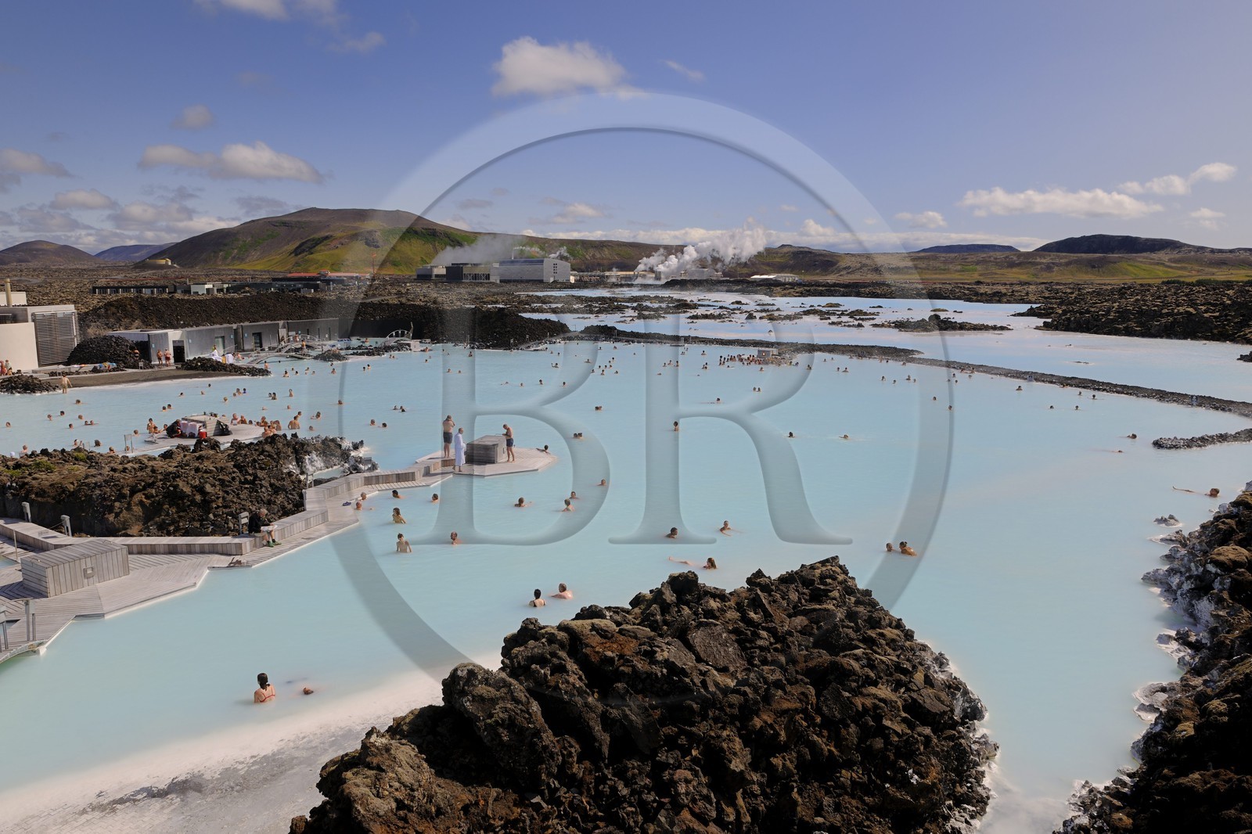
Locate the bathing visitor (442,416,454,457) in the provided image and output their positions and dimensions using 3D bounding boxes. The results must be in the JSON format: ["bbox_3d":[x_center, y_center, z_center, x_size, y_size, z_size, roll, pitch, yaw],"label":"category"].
[{"bbox_3d":[-7.544,0.849,35.447,0.550,1.830,0.450,1,10,8],"label":"bathing visitor"}]

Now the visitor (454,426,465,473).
[{"bbox_3d":[-6.574,1.288,32.996,0.470,1.765,0.520,1,9,7],"label":"visitor"}]

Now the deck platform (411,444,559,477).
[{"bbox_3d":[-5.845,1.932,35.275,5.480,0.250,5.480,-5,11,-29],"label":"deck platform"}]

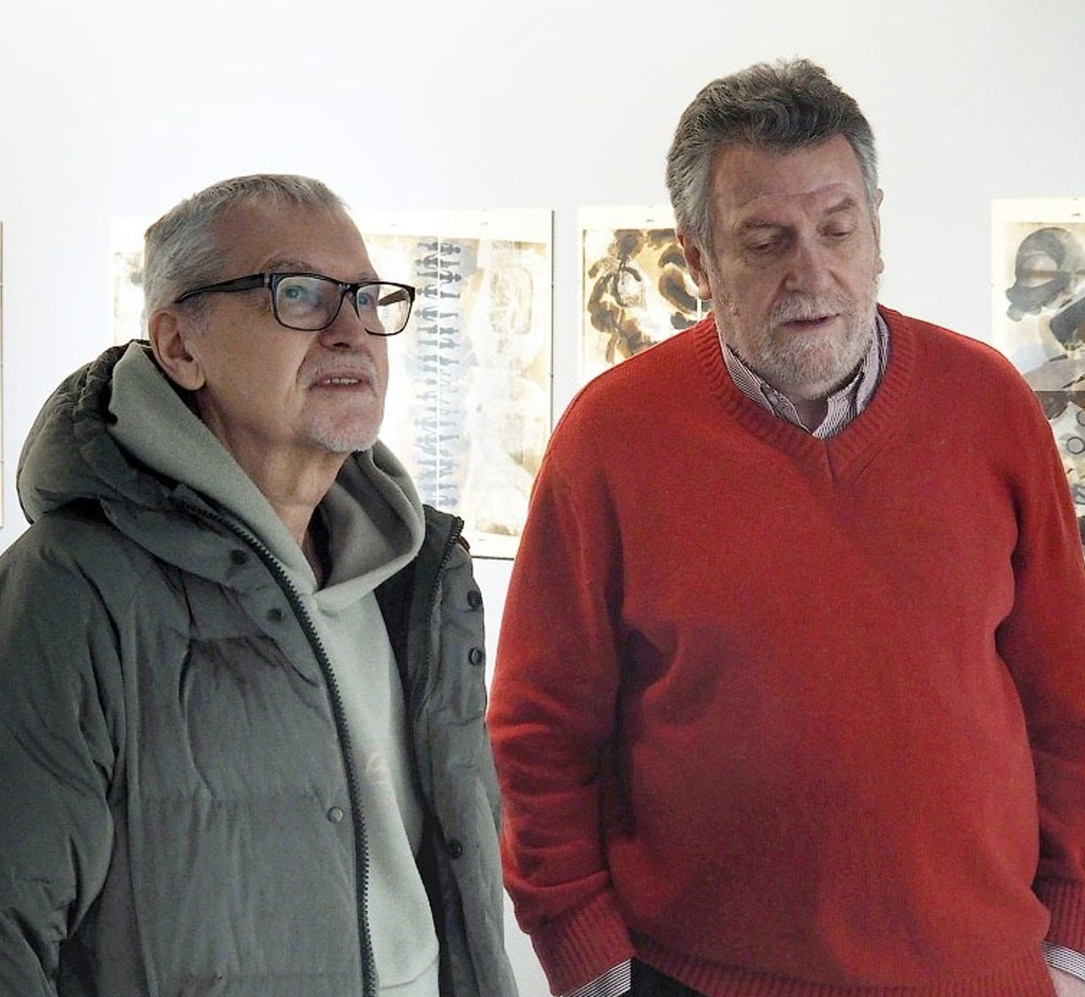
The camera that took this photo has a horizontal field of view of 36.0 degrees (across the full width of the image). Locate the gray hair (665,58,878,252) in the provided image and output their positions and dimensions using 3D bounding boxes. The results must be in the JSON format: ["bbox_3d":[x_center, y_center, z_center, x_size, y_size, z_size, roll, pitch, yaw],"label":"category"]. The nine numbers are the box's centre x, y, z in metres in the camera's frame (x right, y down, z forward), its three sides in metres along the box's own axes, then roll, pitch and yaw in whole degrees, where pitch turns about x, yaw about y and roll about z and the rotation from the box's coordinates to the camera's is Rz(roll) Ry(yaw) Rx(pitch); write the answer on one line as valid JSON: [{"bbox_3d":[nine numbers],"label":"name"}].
[{"bbox_3d":[0.203,-0.296,1.470,0.180,0.190,0.205,-7,10,-8],"label":"gray hair"}]

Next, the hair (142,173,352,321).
[{"bbox_3d":[-0.255,-0.210,1.430,0.190,0.155,0.165,-2,1,43],"label":"hair"}]

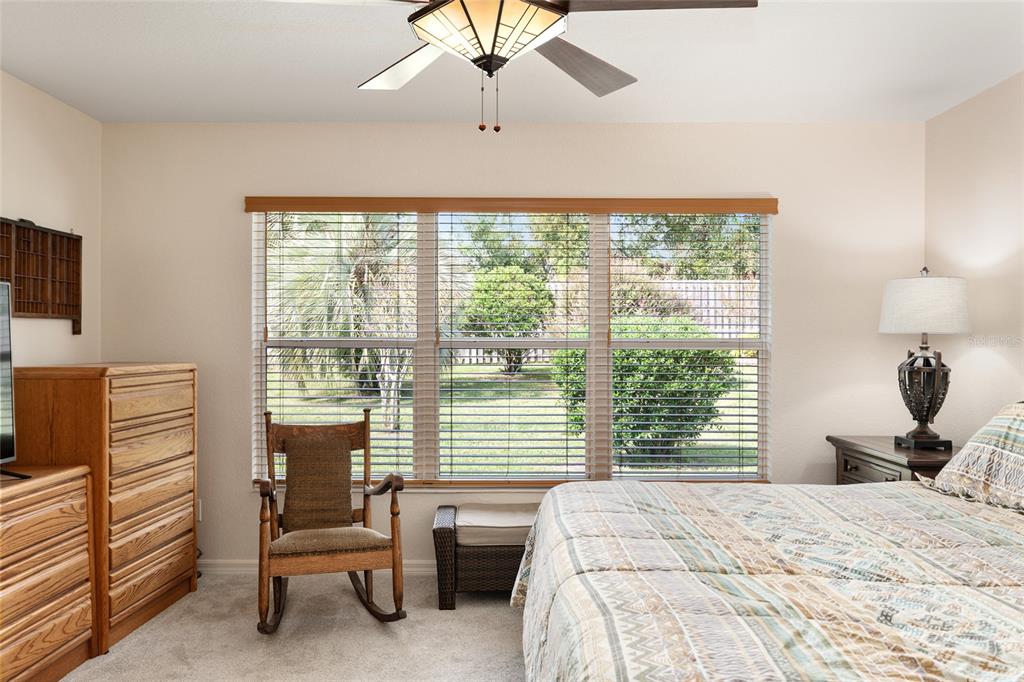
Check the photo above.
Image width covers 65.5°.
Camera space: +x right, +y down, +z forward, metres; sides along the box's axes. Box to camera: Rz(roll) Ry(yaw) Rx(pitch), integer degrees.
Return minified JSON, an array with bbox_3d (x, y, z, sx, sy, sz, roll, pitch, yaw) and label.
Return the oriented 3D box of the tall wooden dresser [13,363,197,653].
[{"bbox_3d":[-1.845,0.688,3.630,0.460,1.155,0.800,0,0,3],"label":"tall wooden dresser"}]

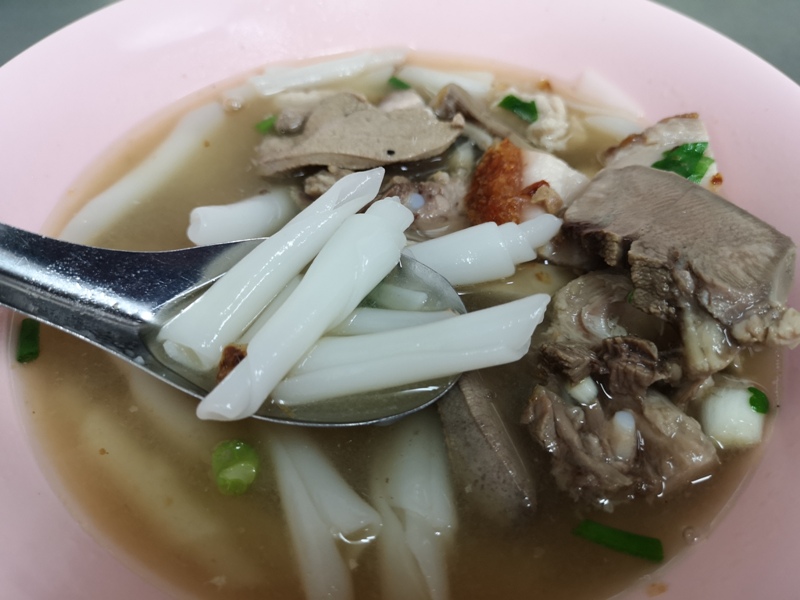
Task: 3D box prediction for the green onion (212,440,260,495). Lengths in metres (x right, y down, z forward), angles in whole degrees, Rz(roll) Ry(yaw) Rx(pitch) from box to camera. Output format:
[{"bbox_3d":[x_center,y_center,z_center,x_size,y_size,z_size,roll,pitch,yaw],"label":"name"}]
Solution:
[{"bbox_3d":[-0.029,0.030,0.110,0.008,0.006,0.008,0,53,1],"label":"green onion"}]

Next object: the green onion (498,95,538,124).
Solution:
[{"bbox_3d":[0.031,-0.050,0.164,0.010,0.004,0.005,16,55,13],"label":"green onion"}]

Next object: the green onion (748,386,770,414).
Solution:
[{"bbox_3d":[0.065,0.018,0.112,0.003,0.003,0.004,-17,54,-12],"label":"green onion"}]

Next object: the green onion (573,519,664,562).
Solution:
[{"bbox_3d":[0.036,0.040,0.103,0.013,0.003,0.003,15,54,12],"label":"green onion"}]

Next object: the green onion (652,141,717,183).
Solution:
[{"bbox_3d":[0.063,-0.031,0.140,0.013,0.005,0.009,2,53,3],"label":"green onion"}]

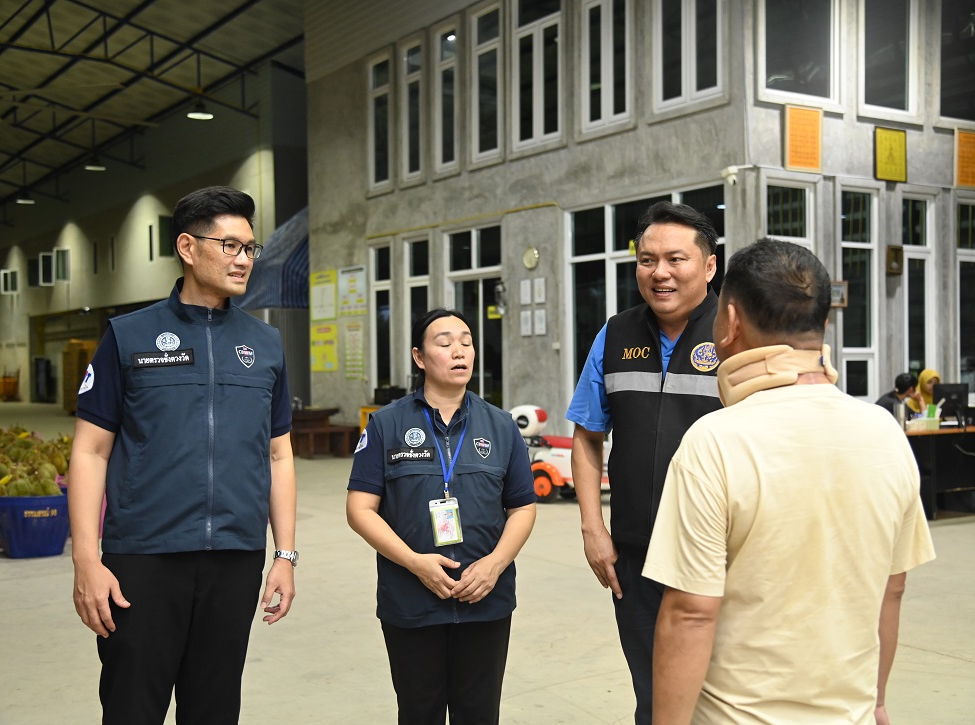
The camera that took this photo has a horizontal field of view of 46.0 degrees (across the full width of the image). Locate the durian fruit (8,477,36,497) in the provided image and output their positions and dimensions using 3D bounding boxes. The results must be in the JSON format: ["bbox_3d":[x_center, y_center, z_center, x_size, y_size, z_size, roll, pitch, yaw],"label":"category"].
[{"bbox_3d":[-3.285,0.899,8.100,0.200,0.220,0.200,0,1,-3],"label":"durian fruit"}]

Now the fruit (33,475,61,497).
[{"bbox_3d":[-3.102,0.899,8.100,0.200,0.225,0.200,0,1,-3],"label":"fruit"}]

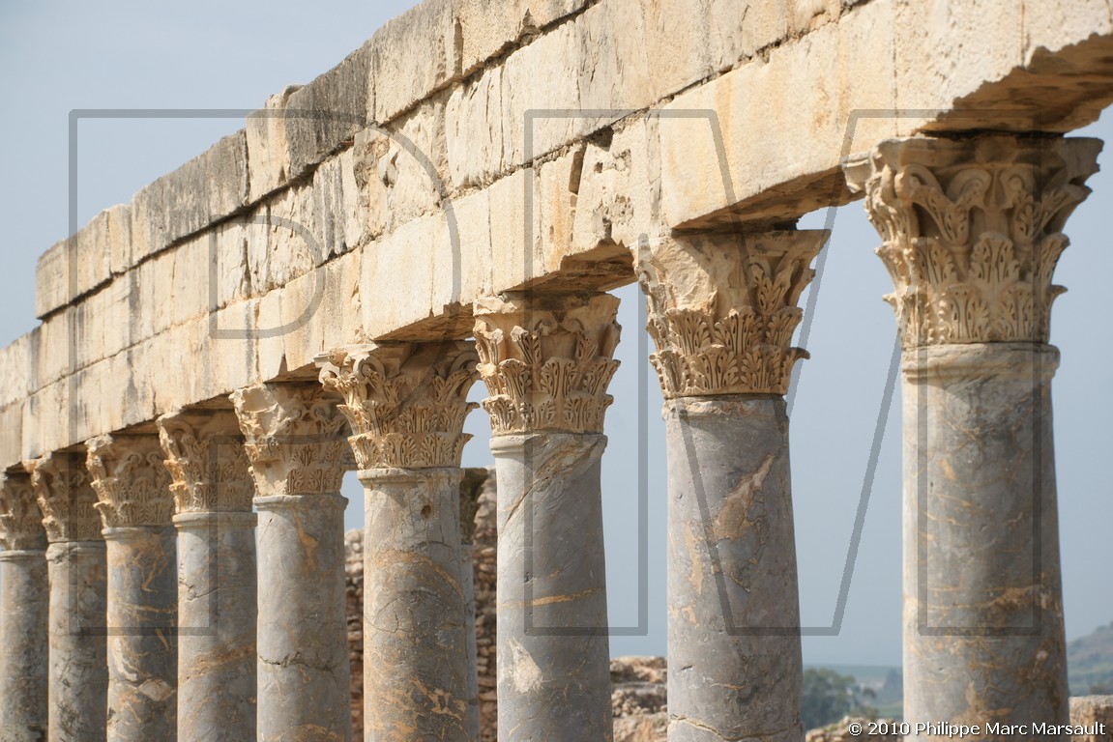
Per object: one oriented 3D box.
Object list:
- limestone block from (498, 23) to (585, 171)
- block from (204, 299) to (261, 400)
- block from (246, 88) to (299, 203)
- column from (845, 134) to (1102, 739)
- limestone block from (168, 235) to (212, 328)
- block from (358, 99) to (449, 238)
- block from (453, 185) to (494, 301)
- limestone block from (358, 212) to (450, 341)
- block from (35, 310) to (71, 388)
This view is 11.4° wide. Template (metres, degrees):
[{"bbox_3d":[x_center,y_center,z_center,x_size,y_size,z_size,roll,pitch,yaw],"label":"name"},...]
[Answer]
[{"bbox_3d":[0.139,-1.050,21.446,0.430,0.464,1.605,-1,-3,-12],"label":"limestone block"},{"bbox_3d":[-1.482,-0.143,29.041,0.430,0.445,1.985,-1,-3,-12],"label":"block"},{"bbox_3d":[-1.206,-1.118,27.702,0.430,0.416,1.629,-1,-3,-12],"label":"block"},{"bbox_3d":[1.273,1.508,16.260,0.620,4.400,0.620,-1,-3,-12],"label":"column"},{"bbox_3d":[-1.797,-0.512,30.485,0.430,0.464,1.607,-1,-3,-12],"label":"limestone block"},{"bbox_3d":[-0.463,-0.883,24.257,0.430,0.464,2.169,-1,-3,-12],"label":"block"},{"bbox_3d":[-0.130,-0.519,22.728,0.430,0.445,0.851,-1,-3,-12],"label":"block"},{"bbox_3d":[-0.456,-0.428,24.249,0.430,0.445,2.096,-1,-3,-12],"label":"limestone block"},{"bbox_3d":[-3.087,-0.154,36.506,0.430,0.464,1.991,-1,-3,-12],"label":"block"}]

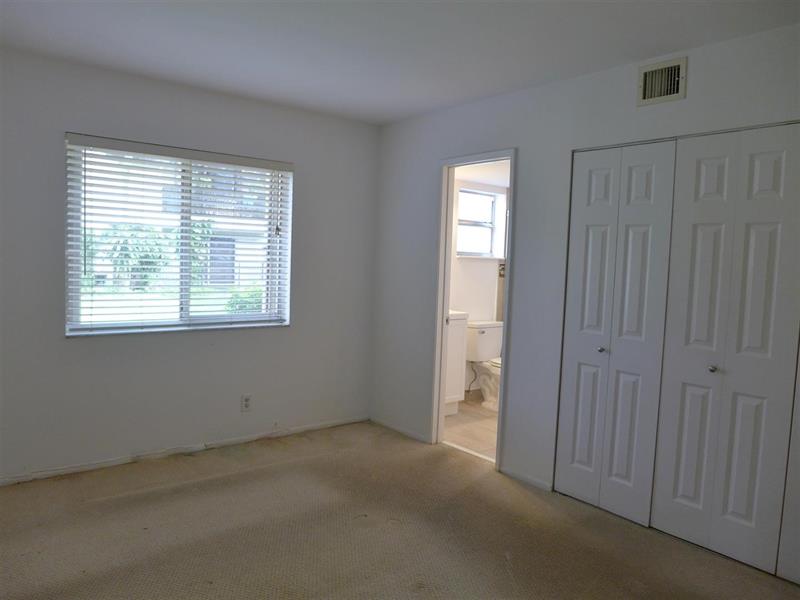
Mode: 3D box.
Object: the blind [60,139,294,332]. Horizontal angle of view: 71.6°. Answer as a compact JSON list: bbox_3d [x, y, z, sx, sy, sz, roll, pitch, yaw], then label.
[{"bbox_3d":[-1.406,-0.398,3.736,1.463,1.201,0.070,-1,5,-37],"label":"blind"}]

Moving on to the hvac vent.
[{"bbox_3d":[1.349,-1.123,2.864,0.025,0.211,0.254,-2,6,-41],"label":"hvac vent"}]

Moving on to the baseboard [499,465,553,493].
[{"bbox_3d":[0.799,1.141,3.557,0.020,0.054,0.414,-2,6,-41],"label":"baseboard"}]

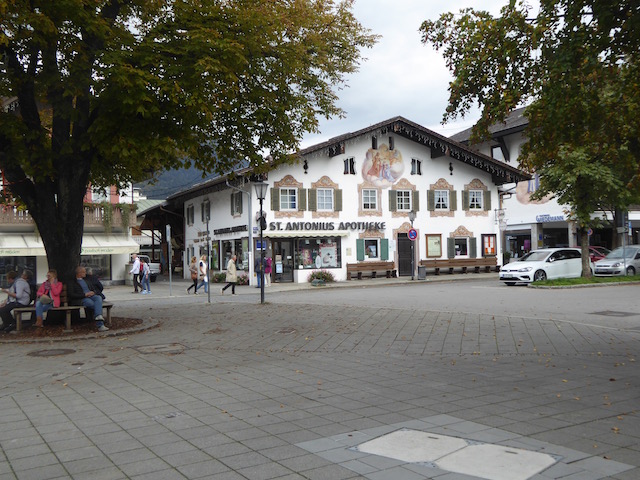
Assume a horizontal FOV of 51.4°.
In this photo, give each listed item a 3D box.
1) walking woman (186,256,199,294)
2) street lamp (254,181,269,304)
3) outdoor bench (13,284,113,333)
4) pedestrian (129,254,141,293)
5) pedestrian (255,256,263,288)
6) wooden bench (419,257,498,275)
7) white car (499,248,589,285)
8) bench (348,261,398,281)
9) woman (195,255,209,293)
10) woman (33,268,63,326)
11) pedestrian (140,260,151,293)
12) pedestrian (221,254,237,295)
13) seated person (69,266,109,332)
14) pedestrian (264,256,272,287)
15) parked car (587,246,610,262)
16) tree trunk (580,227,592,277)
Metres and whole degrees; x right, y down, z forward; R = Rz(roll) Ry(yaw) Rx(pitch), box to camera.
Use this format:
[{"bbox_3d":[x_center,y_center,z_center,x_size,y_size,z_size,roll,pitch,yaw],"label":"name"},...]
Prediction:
[{"bbox_3d":[-5.351,1.519,28.000,0.550,1.630,0.470,-1,-1,-18],"label":"walking woman"},{"bbox_3d":[-1.777,0.077,20.500,0.460,3.810,0.460,-1,-1,-22],"label":"street lamp"},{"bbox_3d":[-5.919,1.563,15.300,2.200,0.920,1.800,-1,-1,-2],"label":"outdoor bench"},{"bbox_3d":[-8.199,1.494,29.500,0.620,1.720,0.520,-1,-1,-16],"label":"pedestrian"},{"bbox_3d":[-2.849,1.456,32.200,0.520,1.740,0.360,-1,-1,-12],"label":"pedestrian"},{"bbox_3d":[7.713,1.443,36.800,5.200,0.930,0.600,-1,-1,-23],"label":"wooden bench"},{"bbox_3d":[9.350,1.080,27.500,4.260,1.460,1.800,-1,-1,-28],"label":"white car"},{"bbox_3d":[2.755,1.653,35.600,2.900,0.880,0.650,-1,-1,-22],"label":"bench"},{"bbox_3d":[-5.097,1.475,28.700,0.600,1.650,0.500,-1,-1,-16],"label":"woman"},{"bbox_3d":[-6.024,1.310,14.850,0.520,1.300,0.700,-2,-1,19],"label":"woman"},{"bbox_3d":[-7.403,1.574,28.400,0.480,1.530,0.450,0,-2,-28],"label":"pedestrian"},{"bbox_3d":[-3.807,1.498,28.000,0.700,1.700,0.500,-1,-1,-18],"label":"pedestrian"},{"bbox_3d":[-5.084,1.301,14.650,0.850,1.360,0.560,-2,-1,34],"label":"seated person"},{"bbox_3d":[-2.538,1.552,32.800,0.520,1.550,0.420,-1,-1,-9],"label":"pedestrian"},{"bbox_3d":[14.500,1.105,34.900,1.780,1.500,4.150,0,-2,-37],"label":"parked car"},{"bbox_3d":[10.610,0.438,26.500,0.420,2.150,0.420,-1,-1,0],"label":"tree trunk"}]

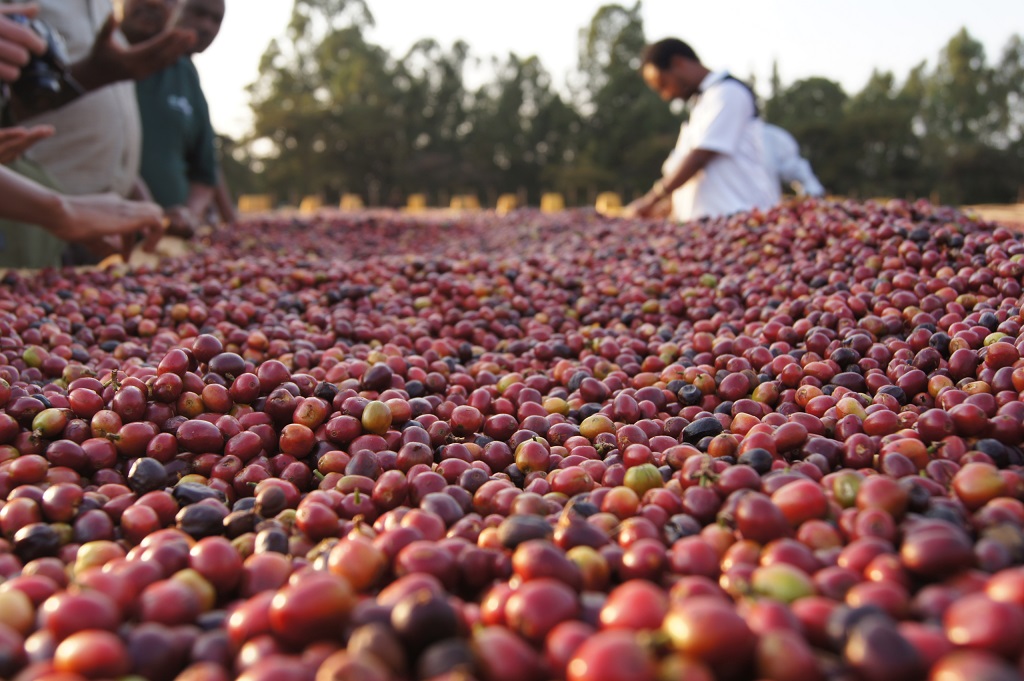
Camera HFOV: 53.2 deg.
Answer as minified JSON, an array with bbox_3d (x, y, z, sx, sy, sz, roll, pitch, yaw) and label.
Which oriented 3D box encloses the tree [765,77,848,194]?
[{"bbox_3d":[17.370,-11.895,60.906,5.100,7.440,5.000,0,9,0],"label":"tree"}]

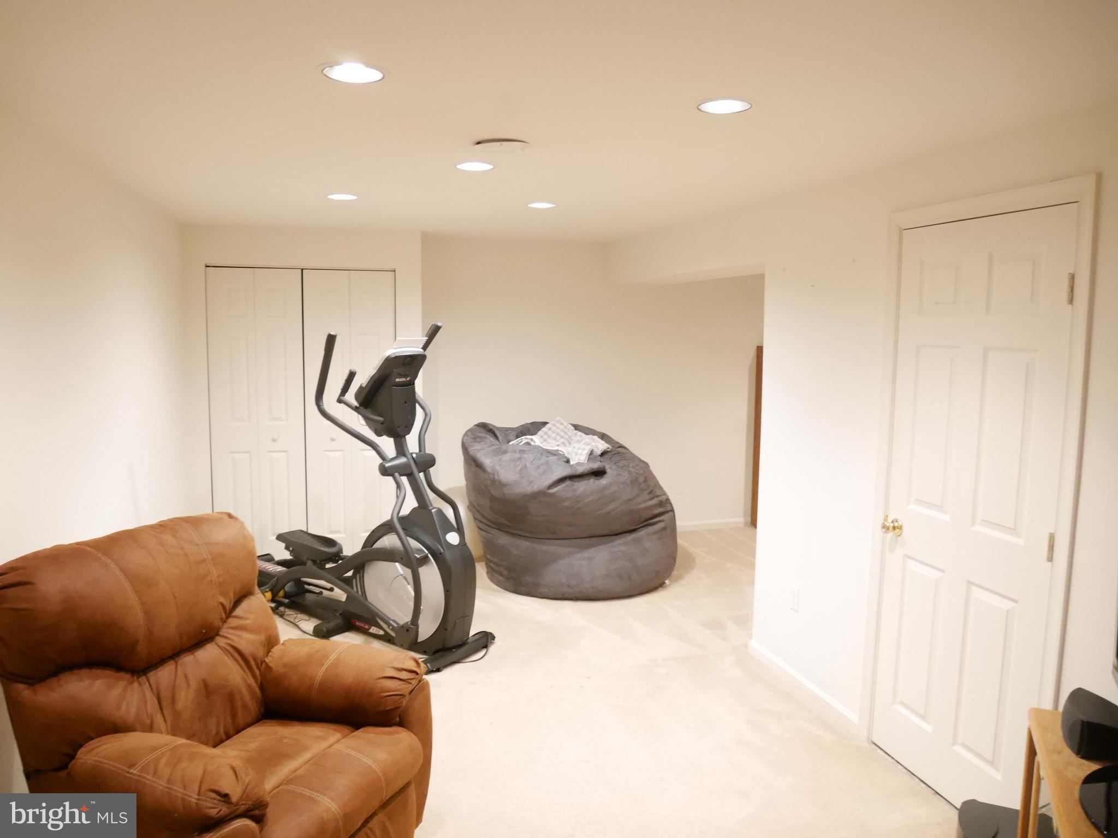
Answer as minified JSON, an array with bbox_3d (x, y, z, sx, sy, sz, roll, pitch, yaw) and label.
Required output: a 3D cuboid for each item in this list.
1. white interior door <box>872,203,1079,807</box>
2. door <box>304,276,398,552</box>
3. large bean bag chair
[{"bbox_3d":[1.401,0.342,2.690,0.040,2.030,0.715,-2,7,-16],"label":"white interior door"},{"bbox_3d":[-1.399,0.018,5.251,0.598,2.010,0.035,-2,7,-16],"label":"door"},{"bbox_3d":[0.093,0.541,5.334,1.420,1.000,1.300,0,7,0],"label":"large bean bag chair"}]

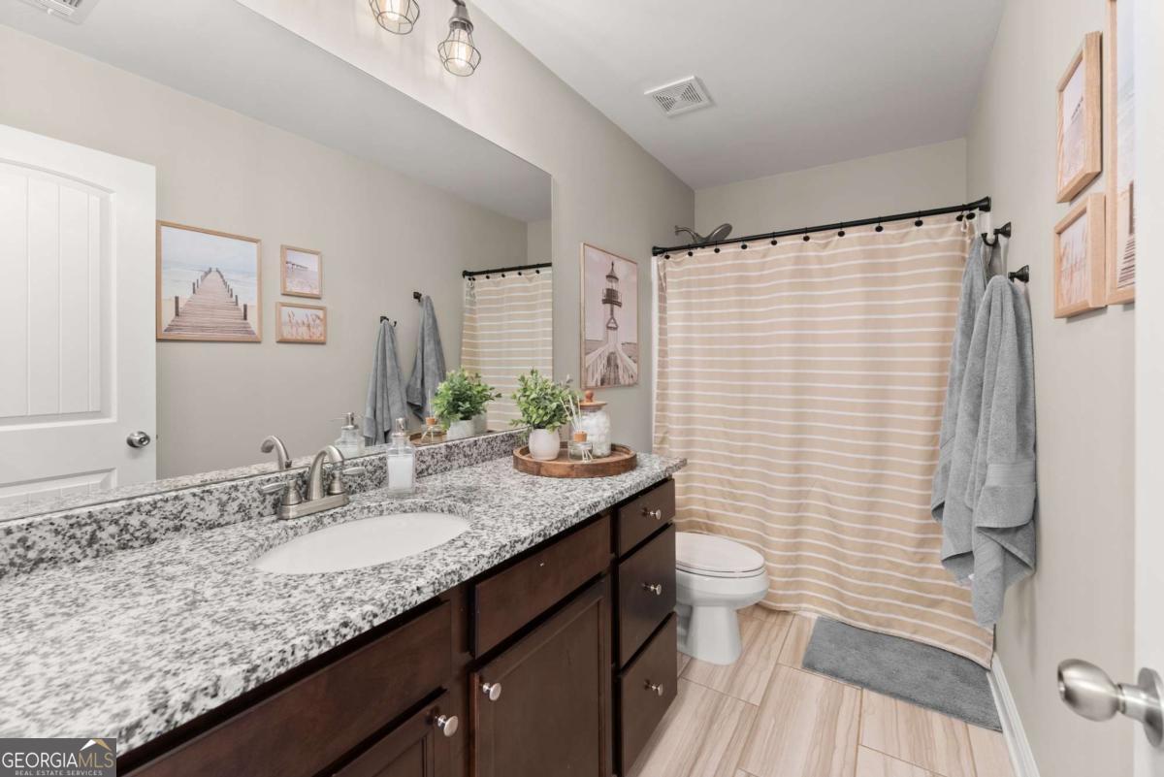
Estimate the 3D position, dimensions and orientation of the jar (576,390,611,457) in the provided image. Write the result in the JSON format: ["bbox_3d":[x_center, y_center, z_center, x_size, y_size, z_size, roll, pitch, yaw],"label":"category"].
[{"bbox_3d":[0.035,0.134,1.737,0.146,0.232,0.146,0,2,0],"label":"jar"}]

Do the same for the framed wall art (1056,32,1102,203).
[{"bbox_3d":[1.026,-0.546,0.939,0.022,0.260,0.185,2,4,34],"label":"framed wall art"}]

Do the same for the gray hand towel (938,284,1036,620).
[{"bbox_3d":[1.227,0.169,1.374,0.182,1.010,0.242,1,2,33],"label":"gray hand towel"}]

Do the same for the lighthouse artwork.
[{"bbox_3d":[0.158,-0.356,2.360,0.024,0.677,0.561,1,2,33],"label":"lighthouse artwork"}]

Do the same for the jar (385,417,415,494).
[{"bbox_3d":[-0.495,0.183,1.240,0.075,0.200,0.085,-2,4,-32],"label":"jar"}]

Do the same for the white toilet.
[{"bbox_3d":[0.459,0.761,2.142,0.757,0.757,0.424,1,2,33],"label":"white toilet"}]

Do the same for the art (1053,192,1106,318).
[{"bbox_3d":[1.049,-0.269,0.964,0.025,0.210,0.253,1,2,33],"label":"art"}]

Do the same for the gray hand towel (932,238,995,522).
[{"bbox_3d":[1.350,-0.030,1.572,0.180,0.940,0.280,2,4,34],"label":"gray hand towel"}]

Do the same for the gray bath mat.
[{"bbox_3d":[1.261,1.097,1.821,0.600,0.018,0.430,2,4,34],"label":"gray bath mat"}]

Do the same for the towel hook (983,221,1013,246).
[{"bbox_3d":[1.437,-0.538,1.569,0.079,0.076,0.091,1,2,33],"label":"towel hook"}]

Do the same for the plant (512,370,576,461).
[{"bbox_3d":[-0.133,0.097,1.655,0.207,0.303,0.207,0,2,0],"label":"plant"}]

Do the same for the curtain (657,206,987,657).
[{"bbox_3d":[1.071,0.164,2.311,1.505,1.858,0.162,1,2,33],"label":"curtain"}]

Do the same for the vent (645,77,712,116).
[{"bbox_3d":[0.453,-1.342,2.098,0.240,0.025,0.260,2,4,34],"label":"vent"}]

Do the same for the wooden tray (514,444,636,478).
[{"bbox_3d":[-0.024,0.242,1.597,0.420,0.040,0.420,0,3,0],"label":"wooden tray"}]

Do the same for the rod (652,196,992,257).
[{"bbox_3d":[1.054,-0.785,2.297,1.510,0.060,0.060,2,4,34],"label":"rod"}]

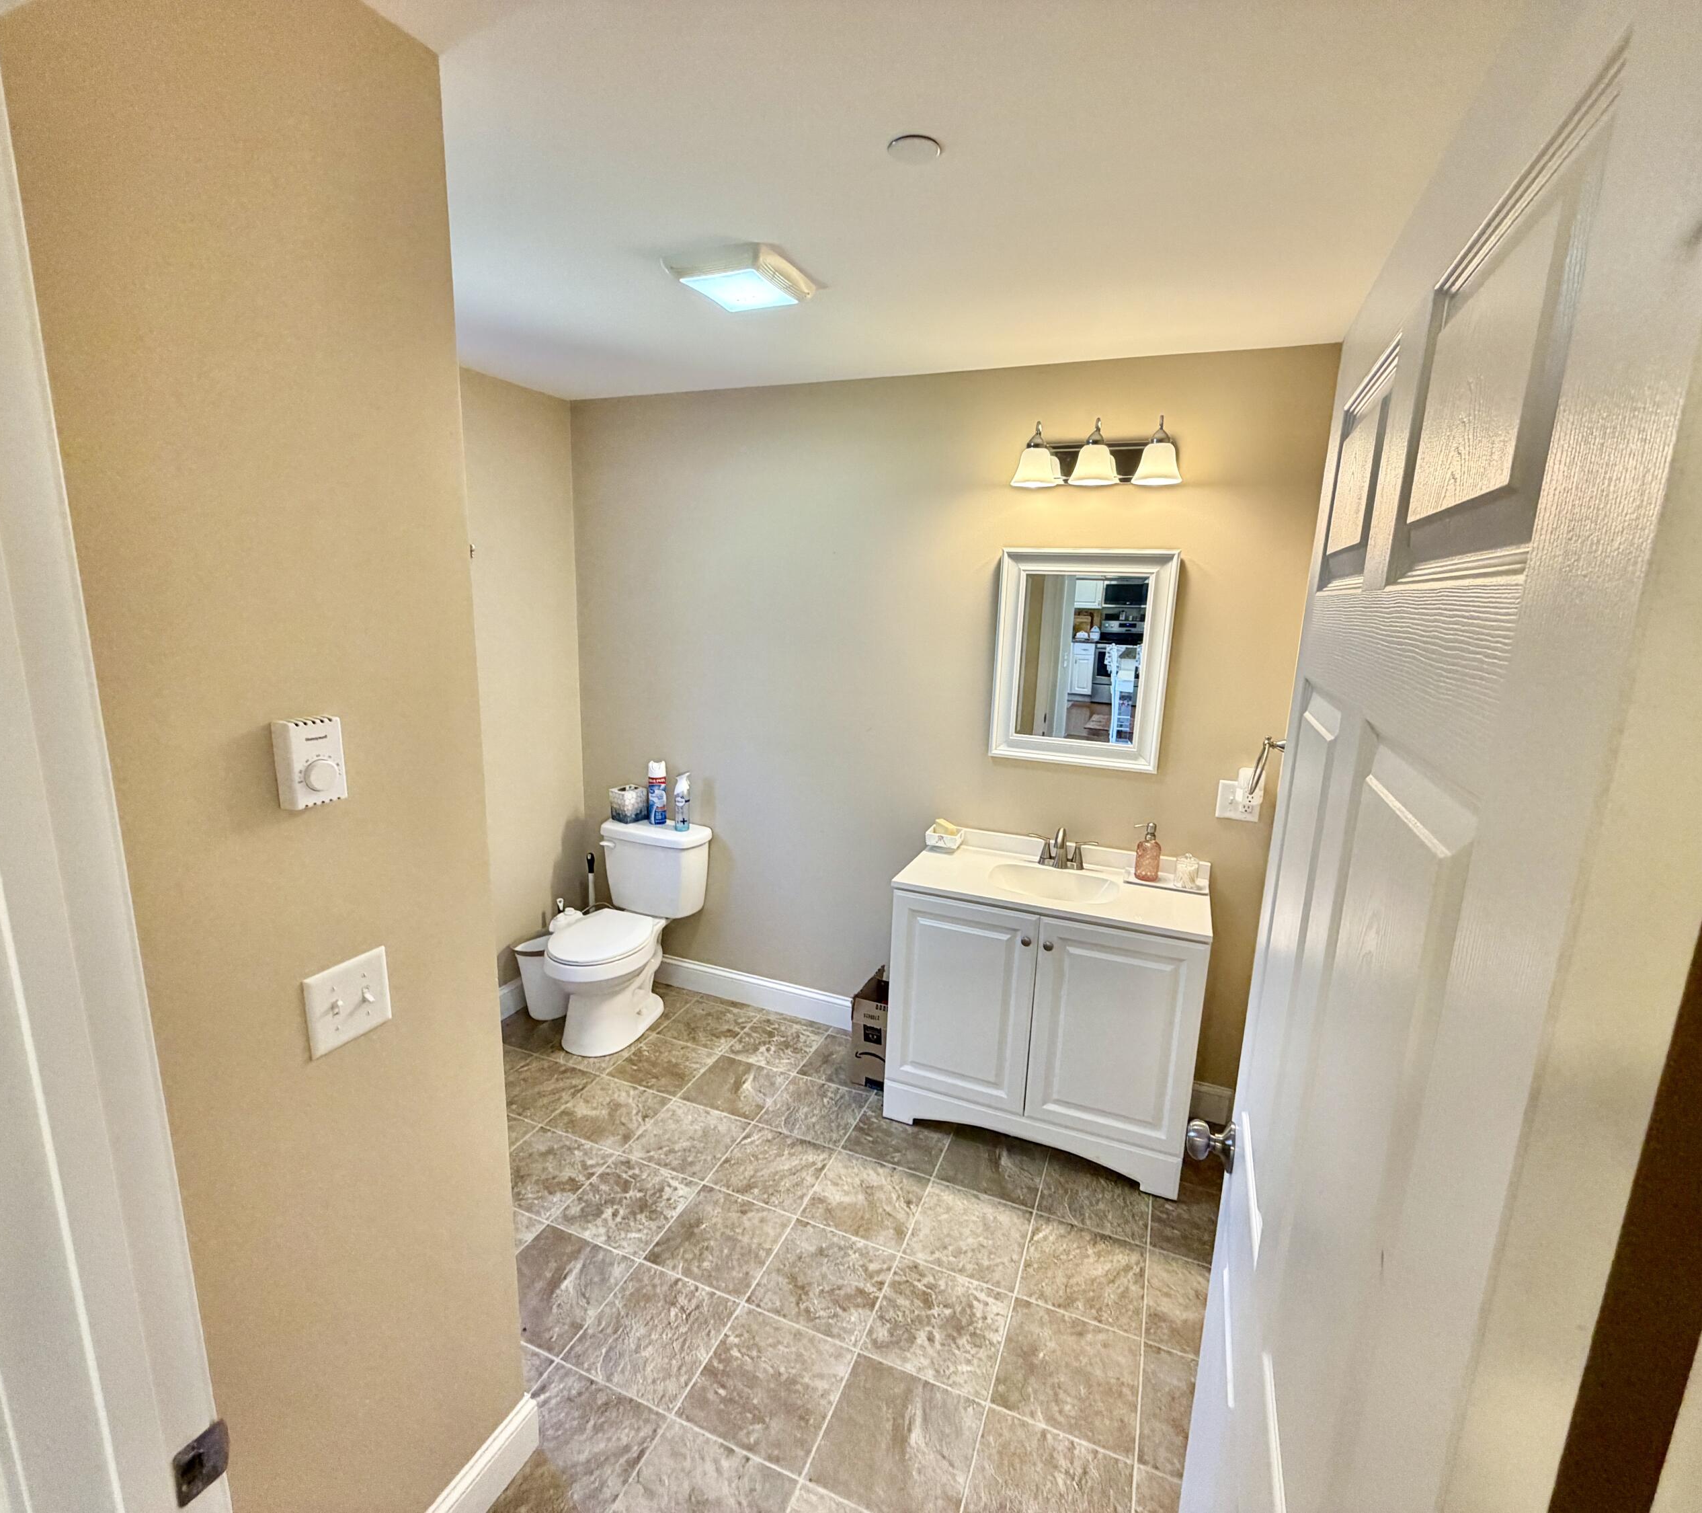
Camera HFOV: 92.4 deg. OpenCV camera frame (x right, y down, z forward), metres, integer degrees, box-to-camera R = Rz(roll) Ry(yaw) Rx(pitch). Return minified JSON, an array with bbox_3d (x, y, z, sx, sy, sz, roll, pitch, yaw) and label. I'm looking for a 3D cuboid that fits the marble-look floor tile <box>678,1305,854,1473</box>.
[{"bbox_3d":[-0.182,1.400,1.818,0.302,0.010,0.302,7,13,22],"label":"marble-look floor tile"}]

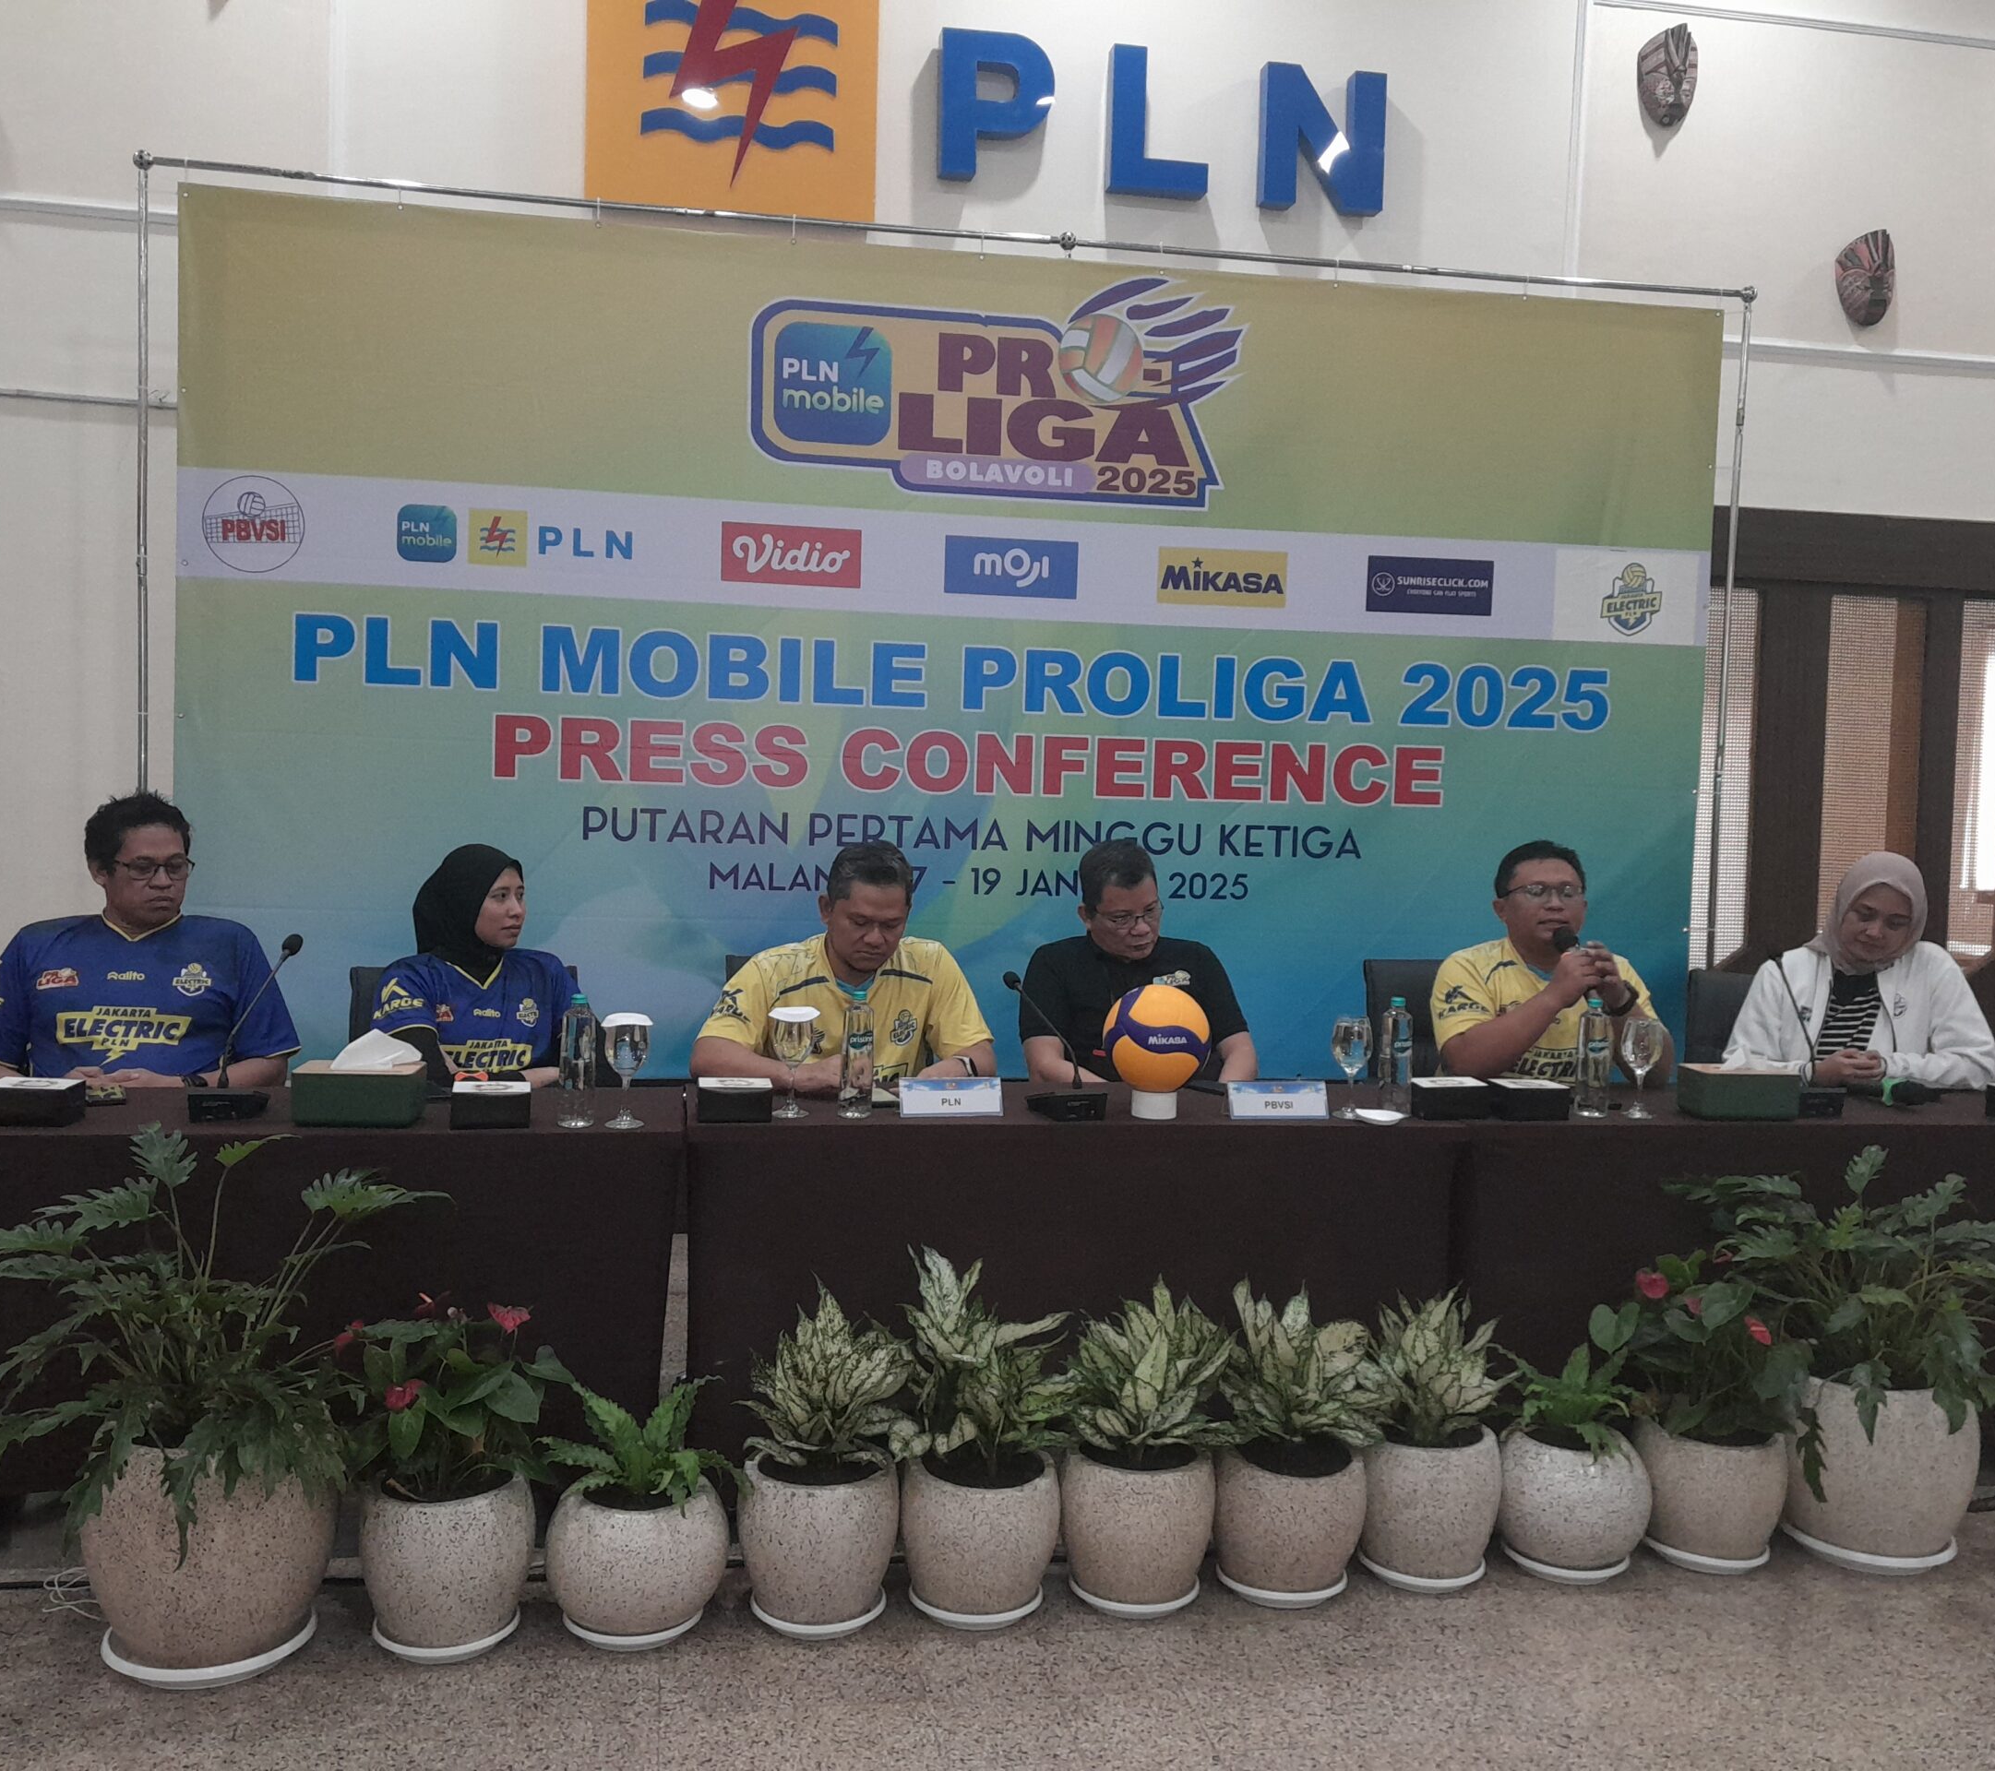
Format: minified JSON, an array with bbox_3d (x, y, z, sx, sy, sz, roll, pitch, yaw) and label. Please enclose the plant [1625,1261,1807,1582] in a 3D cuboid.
[{"bbox_3d":[1.335,0.961,3.412,0.345,0.558,0.350,1,3,-11],"label":"plant"}]

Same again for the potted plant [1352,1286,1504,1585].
[{"bbox_3d":[0.786,0.974,3.299,0.270,0.510,0.275,1,3,-11],"label":"potted plant"}]

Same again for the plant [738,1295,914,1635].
[{"bbox_3d":[-0.278,0.922,3.028,0.291,0.559,0.291,1,2,-11],"label":"plant"}]

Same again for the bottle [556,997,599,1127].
[{"bbox_3d":[-0.748,0.311,3.277,0.066,0.232,0.066,1,2,-10],"label":"bottle"}]

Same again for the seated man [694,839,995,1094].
[{"bbox_3d":[-0.325,0.538,3.930,0.630,1.271,0.780,1,2,-8],"label":"seated man"}]

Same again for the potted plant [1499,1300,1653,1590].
[{"bbox_3d":[1.050,1.010,3.362,0.285,0.445,0.280,1,2,-10],"label":"potted plant"}]

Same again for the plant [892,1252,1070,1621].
[{"bbox_3d":[-0.028,0.904,3.075,0.299,0.608,0.299,1,2,-11],"label":"plant"}]

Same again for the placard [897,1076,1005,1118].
[{"bbox_3d":[-0.089,0.399,3.528,0.198,0.077,0.060,1,2,-11],"label":"placard"}]

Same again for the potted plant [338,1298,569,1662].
[{"bbox_3d":[-0.864,0.927,2.943,0.360,0.542,0.350,1,3,-11],"label":"potted plant"}]

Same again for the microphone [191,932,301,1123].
[{"bbox_3d":[-1.355,0.252,3.316,0.135,0.312,0.250,2,2,-3],"label":"microphone"}]

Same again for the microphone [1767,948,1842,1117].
[{"bbox_3d":[1.689,0.311,3.930,0.120,0.331,0.252,1,2,-15],"label":"microphone"}]

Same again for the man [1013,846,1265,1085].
[{"bbox_3d":[0.324,0.539,4.068,0.550,1.284,0.700,1,2,-13],"label":"man"}]

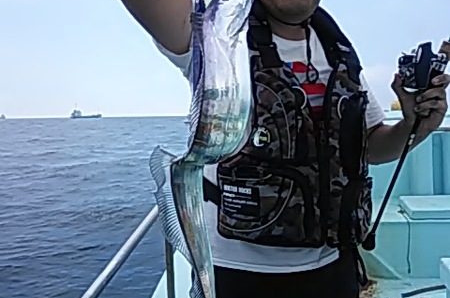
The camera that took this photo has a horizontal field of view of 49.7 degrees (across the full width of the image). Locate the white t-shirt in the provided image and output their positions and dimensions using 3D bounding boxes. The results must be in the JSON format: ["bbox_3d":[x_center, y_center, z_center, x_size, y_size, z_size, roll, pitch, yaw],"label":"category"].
[{"bbox_3d":[0.107,-0.028,1.165,0.540,0.600,0.330,-2,4,-14],"label":"white t-shirt"}]

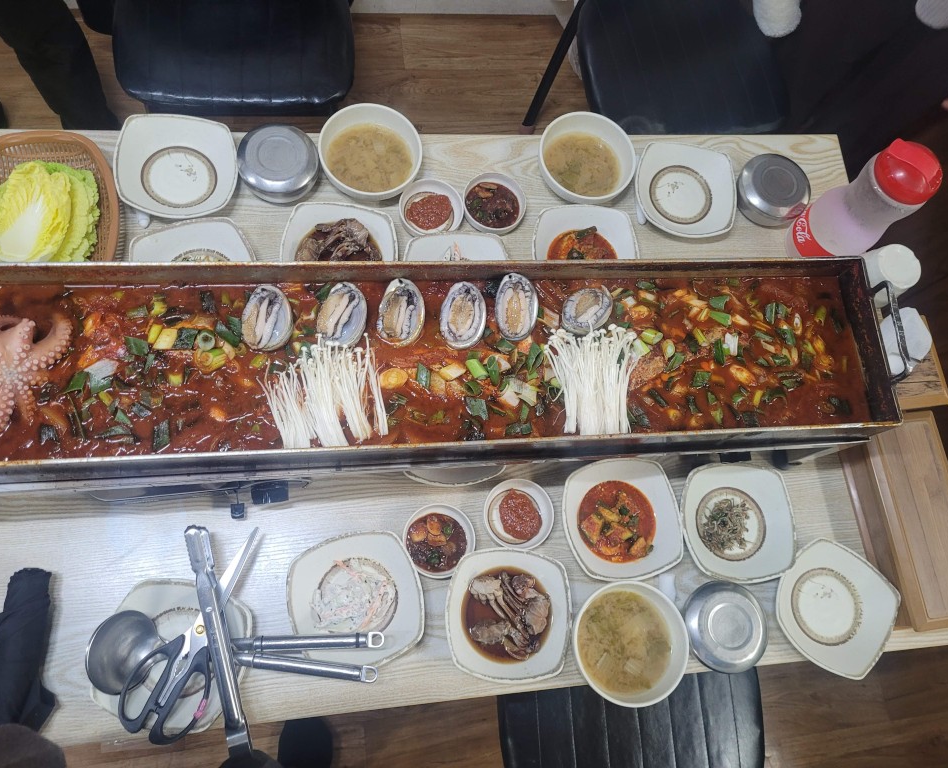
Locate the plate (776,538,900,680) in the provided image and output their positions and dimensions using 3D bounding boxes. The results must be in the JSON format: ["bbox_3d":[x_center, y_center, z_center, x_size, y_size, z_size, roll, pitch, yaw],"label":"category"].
[{"bbox_3d":[0.446,0.278,0.958,0.148,0.034,0.148,38,72,4],"label":"plate"}]

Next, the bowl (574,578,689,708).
[{"bbox_3d":[0.174,0.304,0.902,0.135,0.066,0.135,2,73,-8],"label":"bowl"}]

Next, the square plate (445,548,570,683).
[{"bbox_3d":[0.039,0.271,0.909,0.149,0.034,0.149,1,74,-8],"label":"square plate"}]

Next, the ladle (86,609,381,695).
[{"bbox_3d":[-0.253,0.289,0.821,0.306,0.075,0.093,4,73,-7],"label":"ladle"}]

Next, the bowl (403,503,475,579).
[{"bbox_3d":[-0.042,0.186,0.915,0.086,0.033,0.086,2,73,-8],"label":"bowl"}]

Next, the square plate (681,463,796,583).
[{"bbox_3d":[0.330,0.175,0.972,0.148,0.034,0.148,1,73,-8],"label":"square plate"}]

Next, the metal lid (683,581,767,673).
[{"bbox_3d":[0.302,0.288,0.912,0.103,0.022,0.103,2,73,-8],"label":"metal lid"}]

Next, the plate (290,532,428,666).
[{"bbox_3d":[-0.134,0.249,0.882,0.148,0.034,0.148,-17,77,-13],"label":"plate"}]

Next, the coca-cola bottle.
[{"bbox_3d":[0.521,-0.235,1.030,0.097,0.226,0.097,2,73,-8],"label":"coca-cola bottle"}]

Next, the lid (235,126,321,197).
[{"bbox_3d":[-0.255,-0.297,1.000,0.103,0.022,0.103,-3,74,-9],"label":"lid"}]

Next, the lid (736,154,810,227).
[{"bbox_3d":[0.430,-0.277,1.110,0.107,0.056,0.107,2,73,-8],"label":"lid"}]

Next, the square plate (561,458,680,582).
[{"bbox_3d":[0.180,0.170,0.960,0.149,0.034,0.149,-8,75,-11],"label":"square plate"}]

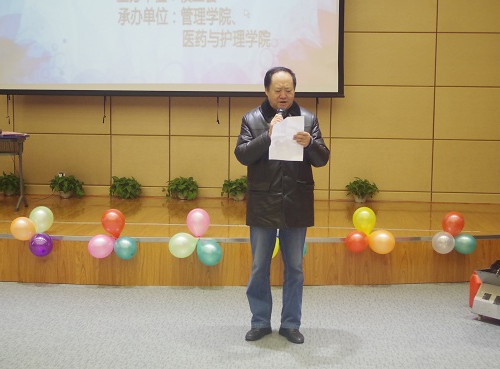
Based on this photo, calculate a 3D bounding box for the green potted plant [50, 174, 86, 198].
[{"bbox_3d":[-2.156,0.027,9.466,0.405,0.268,0.385,1,5,4],"label":"green potted plant"}]

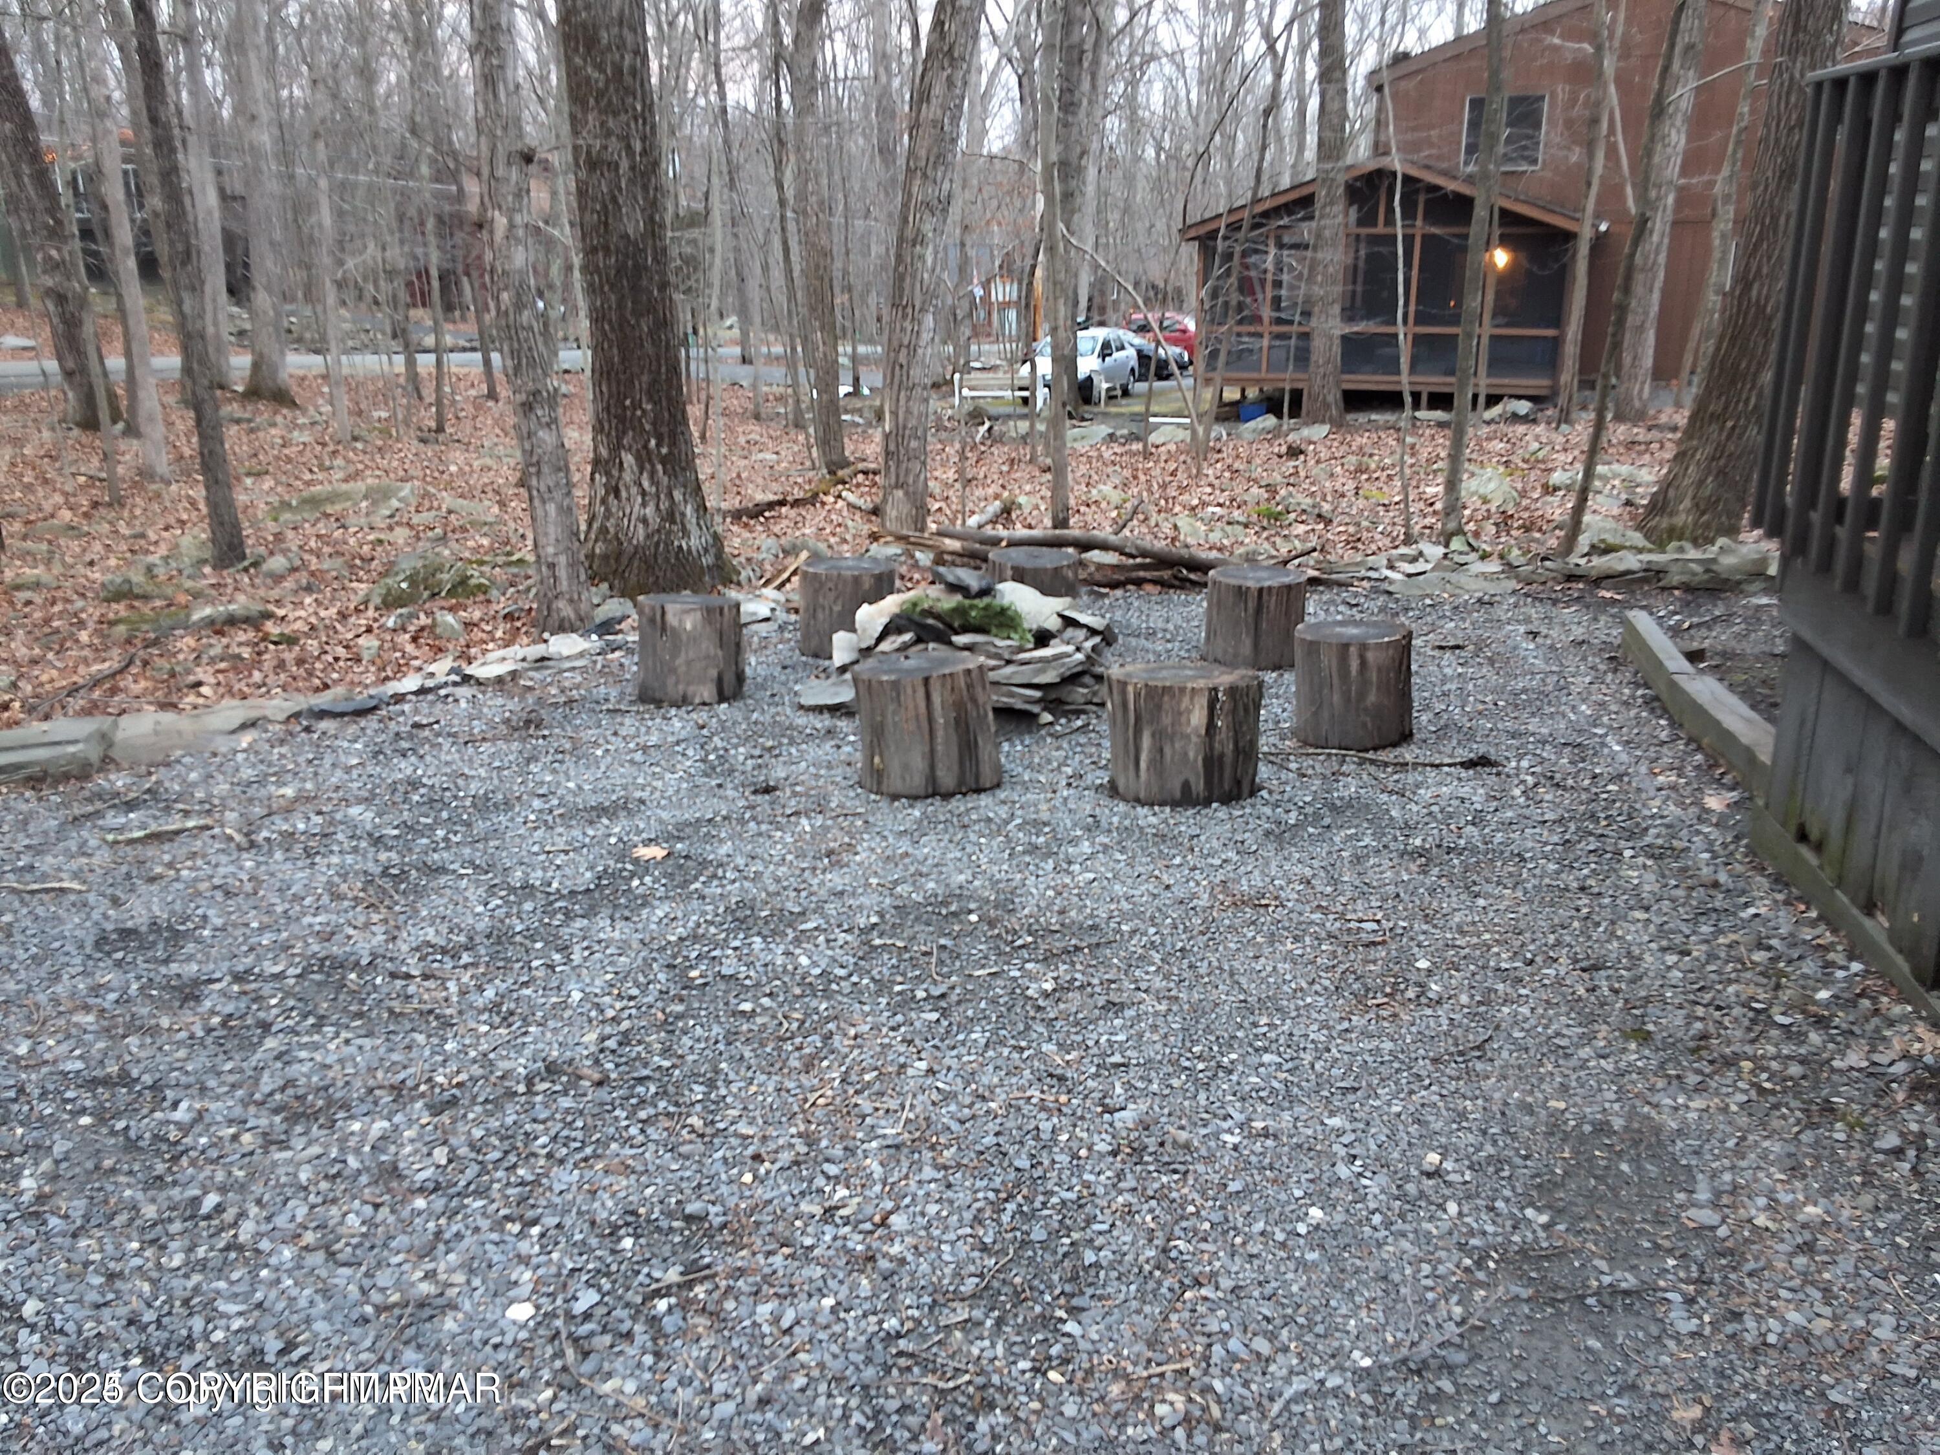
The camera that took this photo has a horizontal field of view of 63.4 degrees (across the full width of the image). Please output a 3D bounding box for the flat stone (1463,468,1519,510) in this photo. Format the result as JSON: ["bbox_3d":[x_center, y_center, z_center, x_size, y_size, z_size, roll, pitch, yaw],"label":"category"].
[{"bbox_3d":[3.332,-1.519,10.012,0.370,0.210,0.300,5,16,18],"label":"flat stone"}]

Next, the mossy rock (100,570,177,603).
[{"bbox_3d":[-4.468,-0.770,8.412,0.400,0.150,0.270,-8,18,-27],"label":"mossy rock"}]

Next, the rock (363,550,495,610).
[{"bbox_3d":[-2.471,-0.682,7.140,0.570,0.220,0.400,-5,16,-19],"label":"rock"}]

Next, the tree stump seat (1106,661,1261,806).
[{"bbox_3d":[0.627,0.010,4.616,0.431,0.328,0.431,2,15,8],"label":"tree stump seat"}]

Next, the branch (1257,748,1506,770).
[{"bbox_3d":[1.279,0.085,4.886,0.720,0.030,0.060,2,15,7],"label":"branch"}]

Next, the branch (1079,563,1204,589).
[{"bbox_3d":[0.852,-0.760,7.846,0.734,0.110,0.140,2,15,8],"label":"branch"}]

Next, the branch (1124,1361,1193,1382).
[{"bbox_3d":[0.256,0.855,2.096,0.100,0.009,0.012,-5,16,-17],"label":"branch"}]

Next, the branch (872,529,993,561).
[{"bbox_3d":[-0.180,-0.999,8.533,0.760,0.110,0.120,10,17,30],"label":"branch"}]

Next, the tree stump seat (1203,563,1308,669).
[{"bbox_3d":[1.236,-0.488,6.805,0.414,0.368,0.414,3,16,10],"label":"tree stump seat"}]

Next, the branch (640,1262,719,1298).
[{"bbox_3d":[-0.465,0.891,2.531,0.130,0.015,0.025,-9,18,-31],"label":"branch"}]

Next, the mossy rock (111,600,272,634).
[{"bbox_3d":[-3.495,-0.523,7.116,0.660,0.110,0.240,-5,16,-20],"label":"mossy rock"}]

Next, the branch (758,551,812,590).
[{"bbox_3d":[-1.024,-0.877,8.750,0.090,0.070,0.530,7,28,22],"label":"branch"}]

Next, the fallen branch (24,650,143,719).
[{"bbox_3d":[-3.330,-0.174,5.936,0.120,0.060,1.100,-2,15,-9],"label":"fallen branch"}]

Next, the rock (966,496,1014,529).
[{"bbox_3d":[0.136,-1.421,10.400,0.320,0.200,0.320,0,16,0],"label":"rock"}]

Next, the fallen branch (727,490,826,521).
[{"bbox_3d":[-1.543,-1.804,12.553,0.110,0.110,1.278,9,18,29],"label":"fallen branch"}]

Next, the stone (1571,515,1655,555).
[{"bbox_3d":[3.310,-0.995,8.047,0.420,0.170,0.320,6,16,22],"label":"stone"}]

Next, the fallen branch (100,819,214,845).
[{"bbox_3d":[-2.379,0.307,4.618,0.280,0.025,0.030,-7,17,-27],"label":"fallen branch"}]

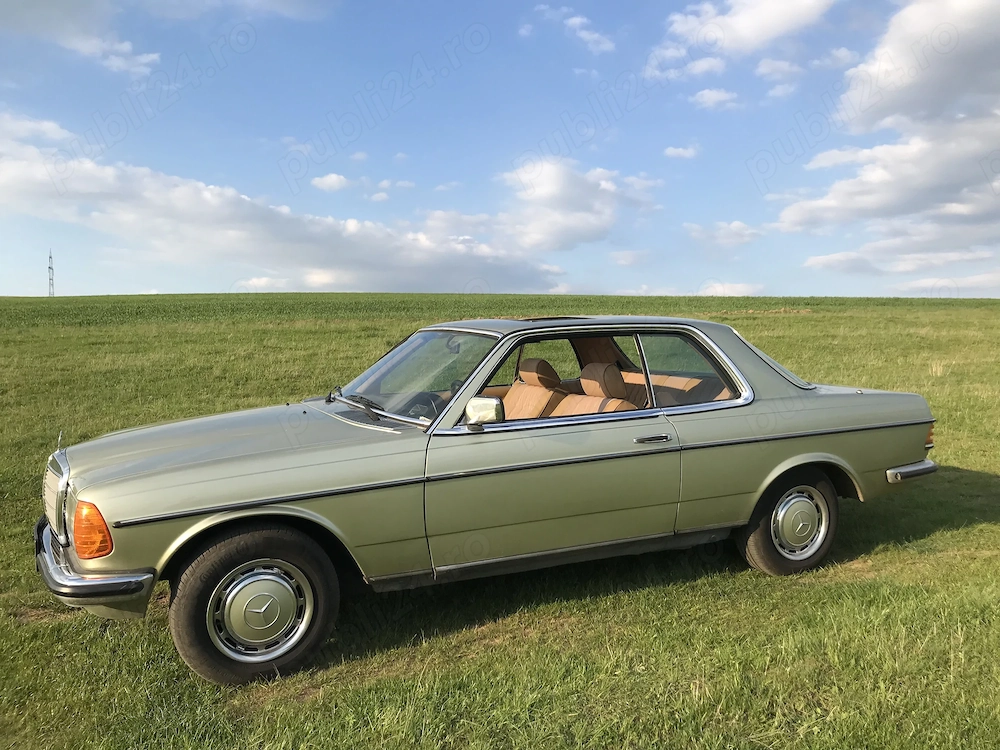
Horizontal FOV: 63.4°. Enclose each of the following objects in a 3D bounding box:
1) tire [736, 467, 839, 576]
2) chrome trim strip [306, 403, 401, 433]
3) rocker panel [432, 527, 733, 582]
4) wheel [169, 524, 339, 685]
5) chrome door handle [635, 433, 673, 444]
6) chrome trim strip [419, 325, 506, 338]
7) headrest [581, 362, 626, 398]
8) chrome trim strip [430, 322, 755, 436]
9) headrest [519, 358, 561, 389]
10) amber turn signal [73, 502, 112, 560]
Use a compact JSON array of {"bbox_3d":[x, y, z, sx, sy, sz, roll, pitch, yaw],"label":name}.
[{"bbox_3d":[1.529,0.764,4.255,0.620,0.620,0.195,-3,5,-25],"label":"tire"},{"bbox_3d":[-0.783,0.186,3.954,0.140,0.045,1.450,-3,5,-25],"label":"chrome trim strip"},{"bbox_3d":[0.422,0.807,3.660,1.560,0.095,0.090,-3,5,-25],"label":"rocker panel"},{"bbox_3d":[-0.925,0.886,3.111,0.620,0.620,0.195,-2,4,-19],"label":"wheel"},{"bbox_3d":[0.696,0.291,3.653,0.200,0.036,0.036,-3,5,-25],"label":"chrome door handle"},{"bbox_3d":[-0.248,-0.230,4.173,0.075,0.050,1.180,-3,5,-25],"label":"chrome trim strip"},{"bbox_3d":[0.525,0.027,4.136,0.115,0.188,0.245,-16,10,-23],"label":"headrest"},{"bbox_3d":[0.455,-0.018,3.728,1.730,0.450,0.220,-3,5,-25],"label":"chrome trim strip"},{"bbox_3d":[0.228,-0.011,4.803,0.135,0.175,0.260,-3,5,-25],"label":"headrest"},{"bbox_3d":[-1.398,0.529,2.774,0.125,0.195,0.095,-3,5,-25],"label":"amber turn signal"}]

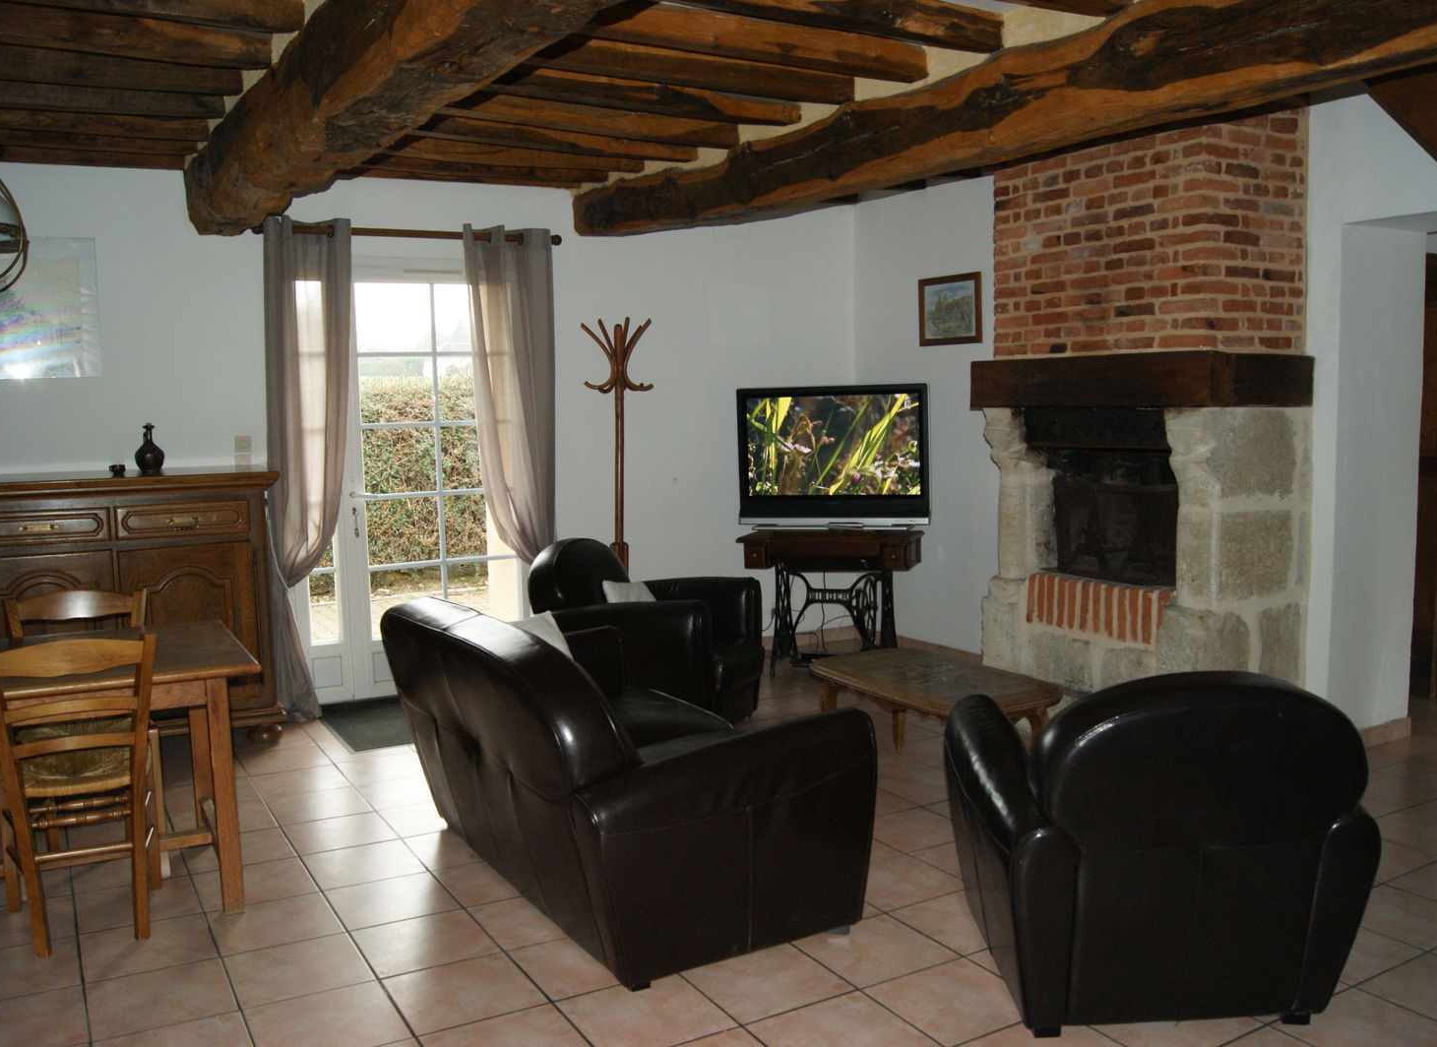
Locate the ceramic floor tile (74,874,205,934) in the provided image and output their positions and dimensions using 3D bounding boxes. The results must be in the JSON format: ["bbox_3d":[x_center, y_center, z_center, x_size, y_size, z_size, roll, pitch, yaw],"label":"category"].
[{"bbox_3d":[-1.692,1.115,3.449,0.333,0.010,0.333,-4,5,-30],"label":"ceramic floor tile"}]

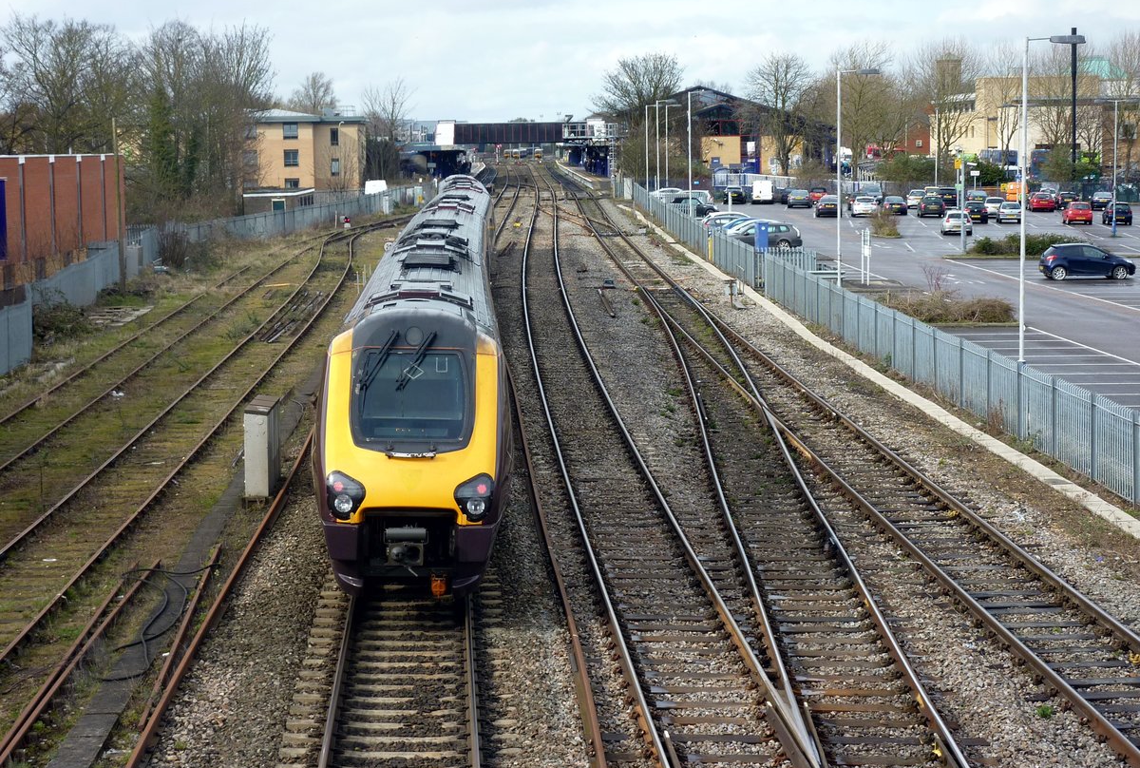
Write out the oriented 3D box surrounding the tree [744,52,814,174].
[{"bbox_3d":[18.819,-24.095,214.000,6.500,11.760,6.500,0,6,0],"label":"tree"}]

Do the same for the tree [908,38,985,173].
[{"bbox_3d":[39.217,-28.513,247.173,7.900,15.200,7.900,-1,6,0],"label":"tree"}]

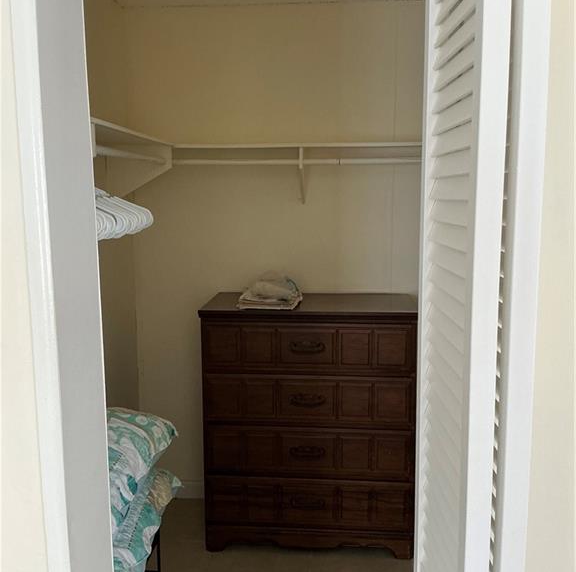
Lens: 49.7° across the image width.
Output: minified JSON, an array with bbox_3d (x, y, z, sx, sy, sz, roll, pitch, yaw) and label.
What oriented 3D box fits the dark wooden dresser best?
[{"bbox_3d":[0.104,0.601,2.832,0.908,1.066,0.468,0,9,4],"label":"dark wooden dresser"}]

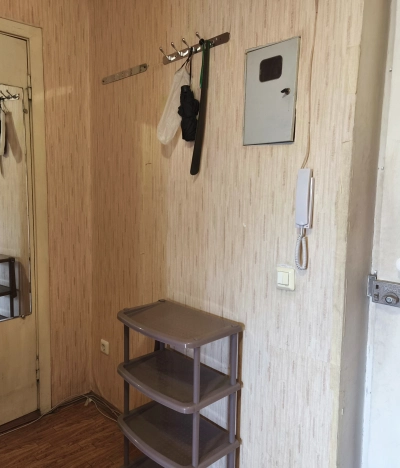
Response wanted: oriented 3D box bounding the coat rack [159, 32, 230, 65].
[{"bbox_3d":[-0.043,-0.768,1.709,0.050,0.046,0.395,-5,7,-44],"label":"coat rack"}]

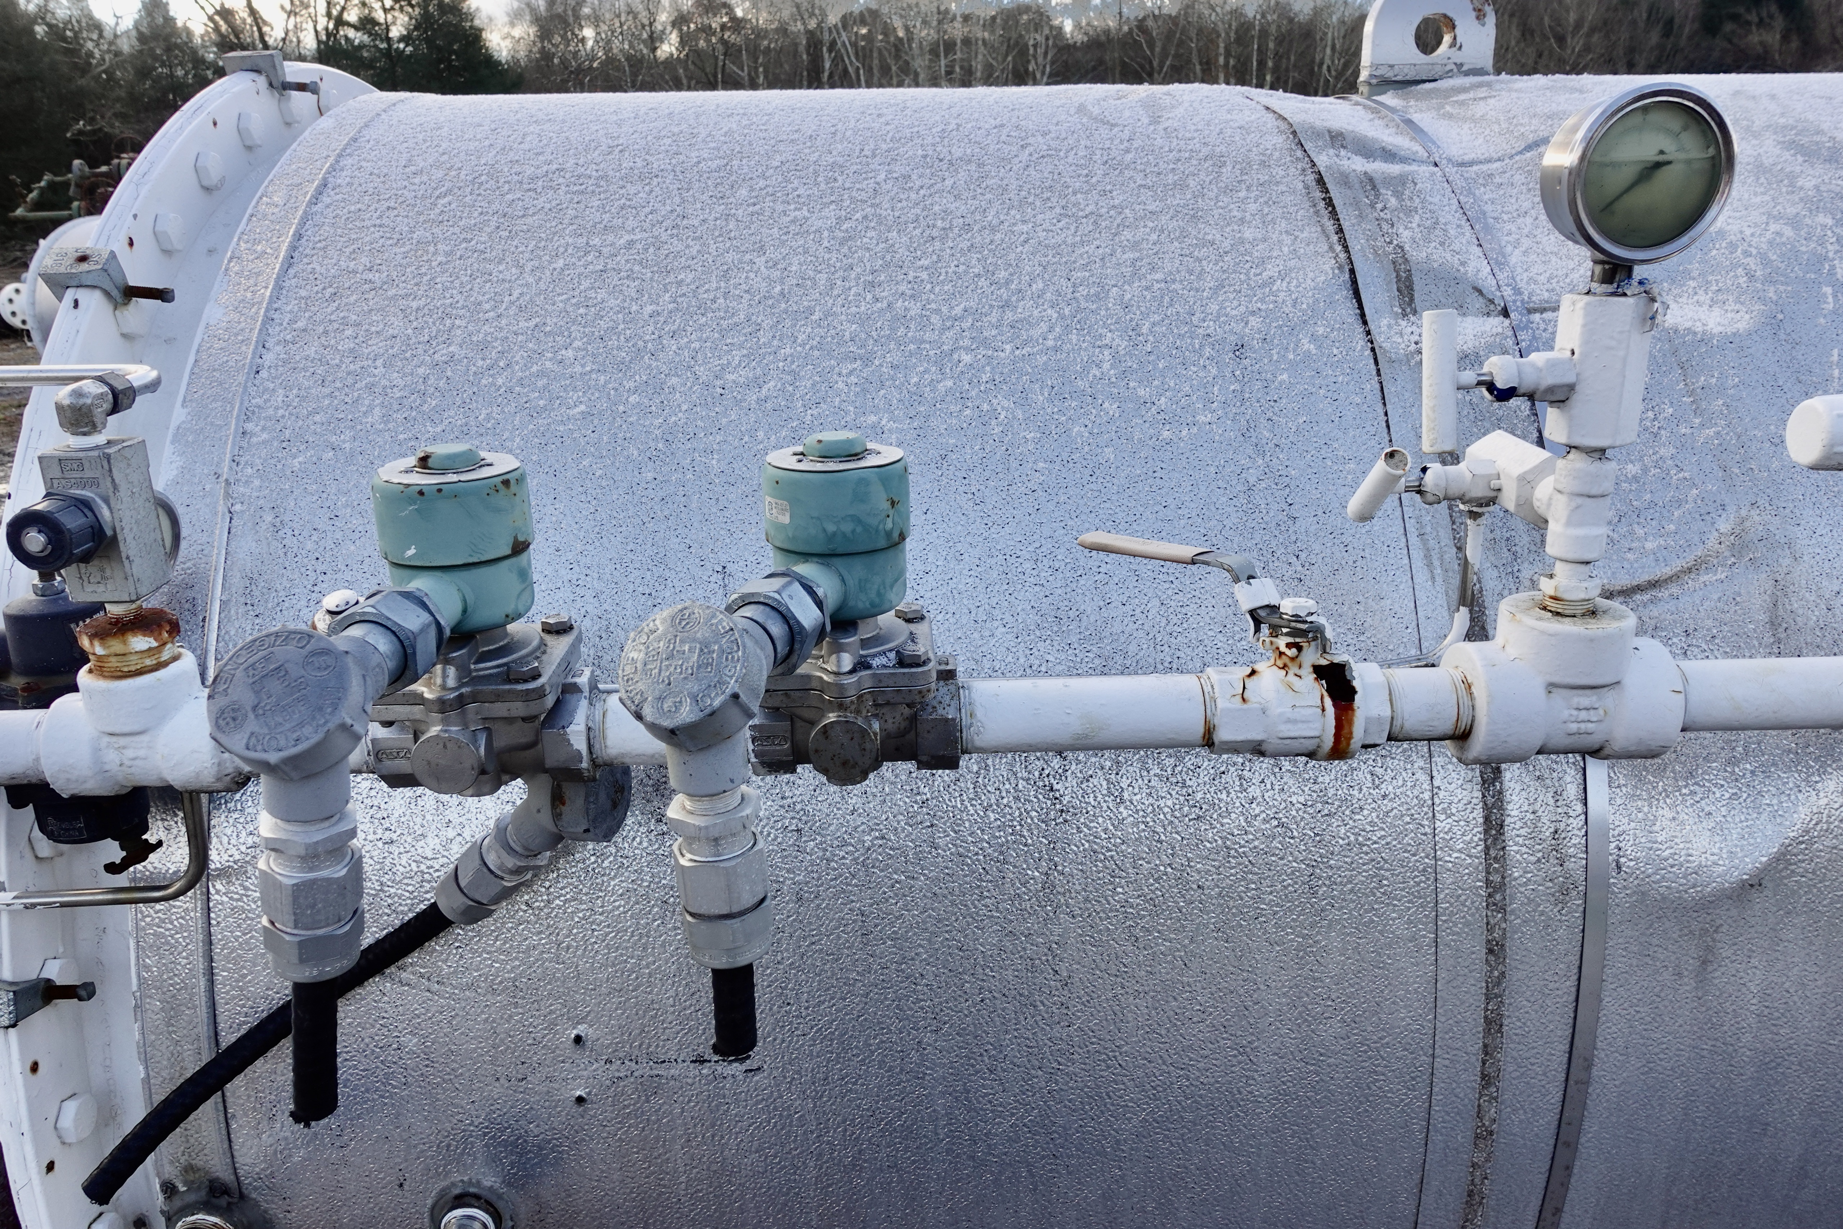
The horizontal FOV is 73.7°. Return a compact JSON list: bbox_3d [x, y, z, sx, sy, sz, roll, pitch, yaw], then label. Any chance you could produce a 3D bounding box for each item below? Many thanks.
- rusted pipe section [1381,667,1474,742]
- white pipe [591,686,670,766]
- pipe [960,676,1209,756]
[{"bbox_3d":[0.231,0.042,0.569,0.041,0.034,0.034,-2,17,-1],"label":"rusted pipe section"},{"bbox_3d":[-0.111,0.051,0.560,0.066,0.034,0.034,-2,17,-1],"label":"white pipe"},{"bbox_3d":[0.074,0.046,0.565,0.115,0.034,0.034,-2,17,-1],"label":"pipe"}]

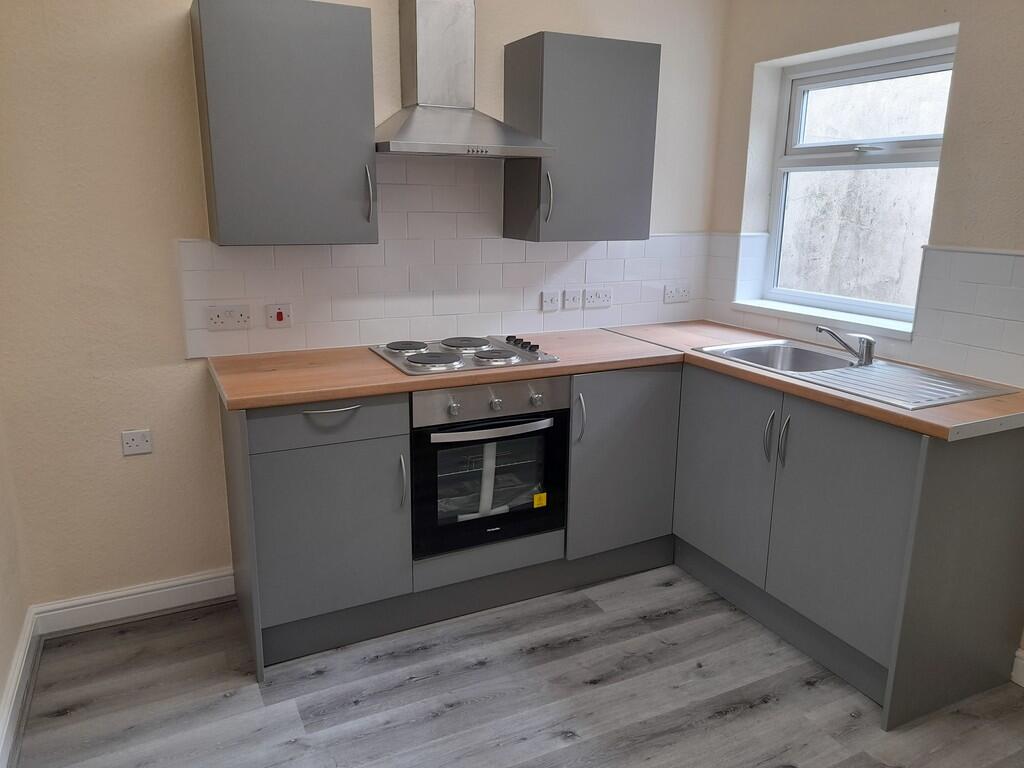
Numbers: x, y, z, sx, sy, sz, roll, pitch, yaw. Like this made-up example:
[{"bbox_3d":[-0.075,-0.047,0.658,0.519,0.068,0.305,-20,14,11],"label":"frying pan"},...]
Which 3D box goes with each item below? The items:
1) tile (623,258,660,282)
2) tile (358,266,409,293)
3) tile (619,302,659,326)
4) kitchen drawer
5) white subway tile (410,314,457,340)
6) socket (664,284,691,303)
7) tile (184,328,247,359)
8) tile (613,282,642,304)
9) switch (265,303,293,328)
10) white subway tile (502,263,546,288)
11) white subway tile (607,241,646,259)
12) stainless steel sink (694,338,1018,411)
[{"bbox_3d":[0.593,-0.517,3.363,0.200,0.099,0.010,-6,15,-26],"label":"tile"},{"bbox_3d":[-0.491,-0.402,2.842,0.200,0.100,0.010,-6,15,-26],"label":"tile"},{"bbox_3d":[0.589,-0.322,3.414,0.200,0.100,0.010,-6,15,-26],"label":"tile"},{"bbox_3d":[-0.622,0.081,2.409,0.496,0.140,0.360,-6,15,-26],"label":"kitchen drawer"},{"bbox_3d":[-0.313,-0.227,2.967,0.200,0.098,0.010,-6,15,-26],"label":"white subway tile"},{"bbox_3d":[0.781,-0.423,3.472,0.146,0.086,0.012,-6,15,-26],"label":"socket"},{"bbox_3d":[-1.044,-0.147,2.626,0.202,0.100,0.010,-6,15,-25],"label":"tile"},{"bbox_3d":[0.502,-0.412,3.348,0.200,0.100,0.009,-6,17,-25],"label":"tile"},{"bbox_3d":[-0.844,-0.246,2.680,0.086,0.086,0.012,-6,15,-26],"label":"switch"},{"bbox_3d":[0.051,-0.461,3.103,0.200,0.100,0.010,-6,15,-25],"label":"white subway tile"},{"bbox_3d":[0.506,-0.604,3.289,0.200,0.100,0.010,-6,16,-26],"label":"white subway tile"},{"bbox_3d":[1.133,0.016,2.586,0.505,0.150,0.935,-6,16,-26],"label":"stainless steel sink"}]

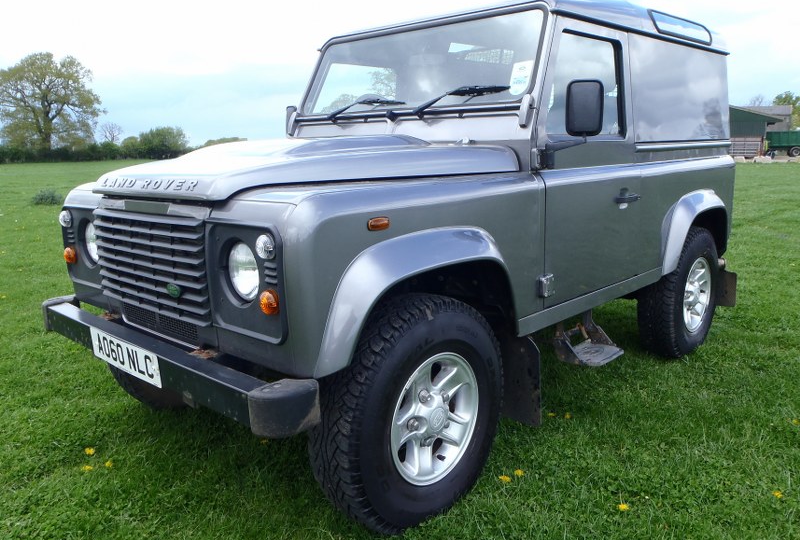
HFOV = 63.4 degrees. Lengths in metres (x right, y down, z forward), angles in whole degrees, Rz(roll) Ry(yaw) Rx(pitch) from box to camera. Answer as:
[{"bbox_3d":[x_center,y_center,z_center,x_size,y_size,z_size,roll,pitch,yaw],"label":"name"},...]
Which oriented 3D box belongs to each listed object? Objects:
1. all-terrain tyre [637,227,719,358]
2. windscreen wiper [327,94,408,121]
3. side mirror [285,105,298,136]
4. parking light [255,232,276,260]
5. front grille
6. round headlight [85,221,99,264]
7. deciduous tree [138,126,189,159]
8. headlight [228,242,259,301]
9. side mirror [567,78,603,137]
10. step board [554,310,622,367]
[{"bbox_3d":[1.691,0.134,3.884,0.240,0.785,0.785,9,15,43],"label":"all-terrain tyre"},{"bbox_3d":[-0.157,-0.786,3.149,0.515,0.105,0.050,9,-7,43],"label":"windscreen wiper"},{"bbox_3d":[-0.606,-0.832,3.727,0.060,0.218,0.150,-7,12,-27],"label":"side mirror"},{"bbox_3d":[-0.358,-0.062,1.730,0.072,0.072,0.042,9,15,43],"label":"parking light"},{"bbox_3d":[-0.855,0.005,2.247,0.810,0.390,0.080,9,14,43],"label":"front grille"},{"bbox_3d":[-1.226,-0.124,2.644,0.178,0.178,0.080,9,15,43],"label":"round headlight"},{"bbox_3d":[-28.695,-15.409,78.512,5.800,4.200,5.200,-5,11,-19],"label":"deciduous tree"},{"bbox_3d":[-0.428,0.002,1.859,0.178,0.178,0.090,9,14,43],"label":"headlight"},{"bbox_3d":[0.712,-0.620,2.484,0.150,0.218,0.060,1,11,14],"label":"side mirror"},{"bbox_3d":[0.848,0.301,2.884,0.200,0.185,0.270,9,15,43],"label":"step board"}]

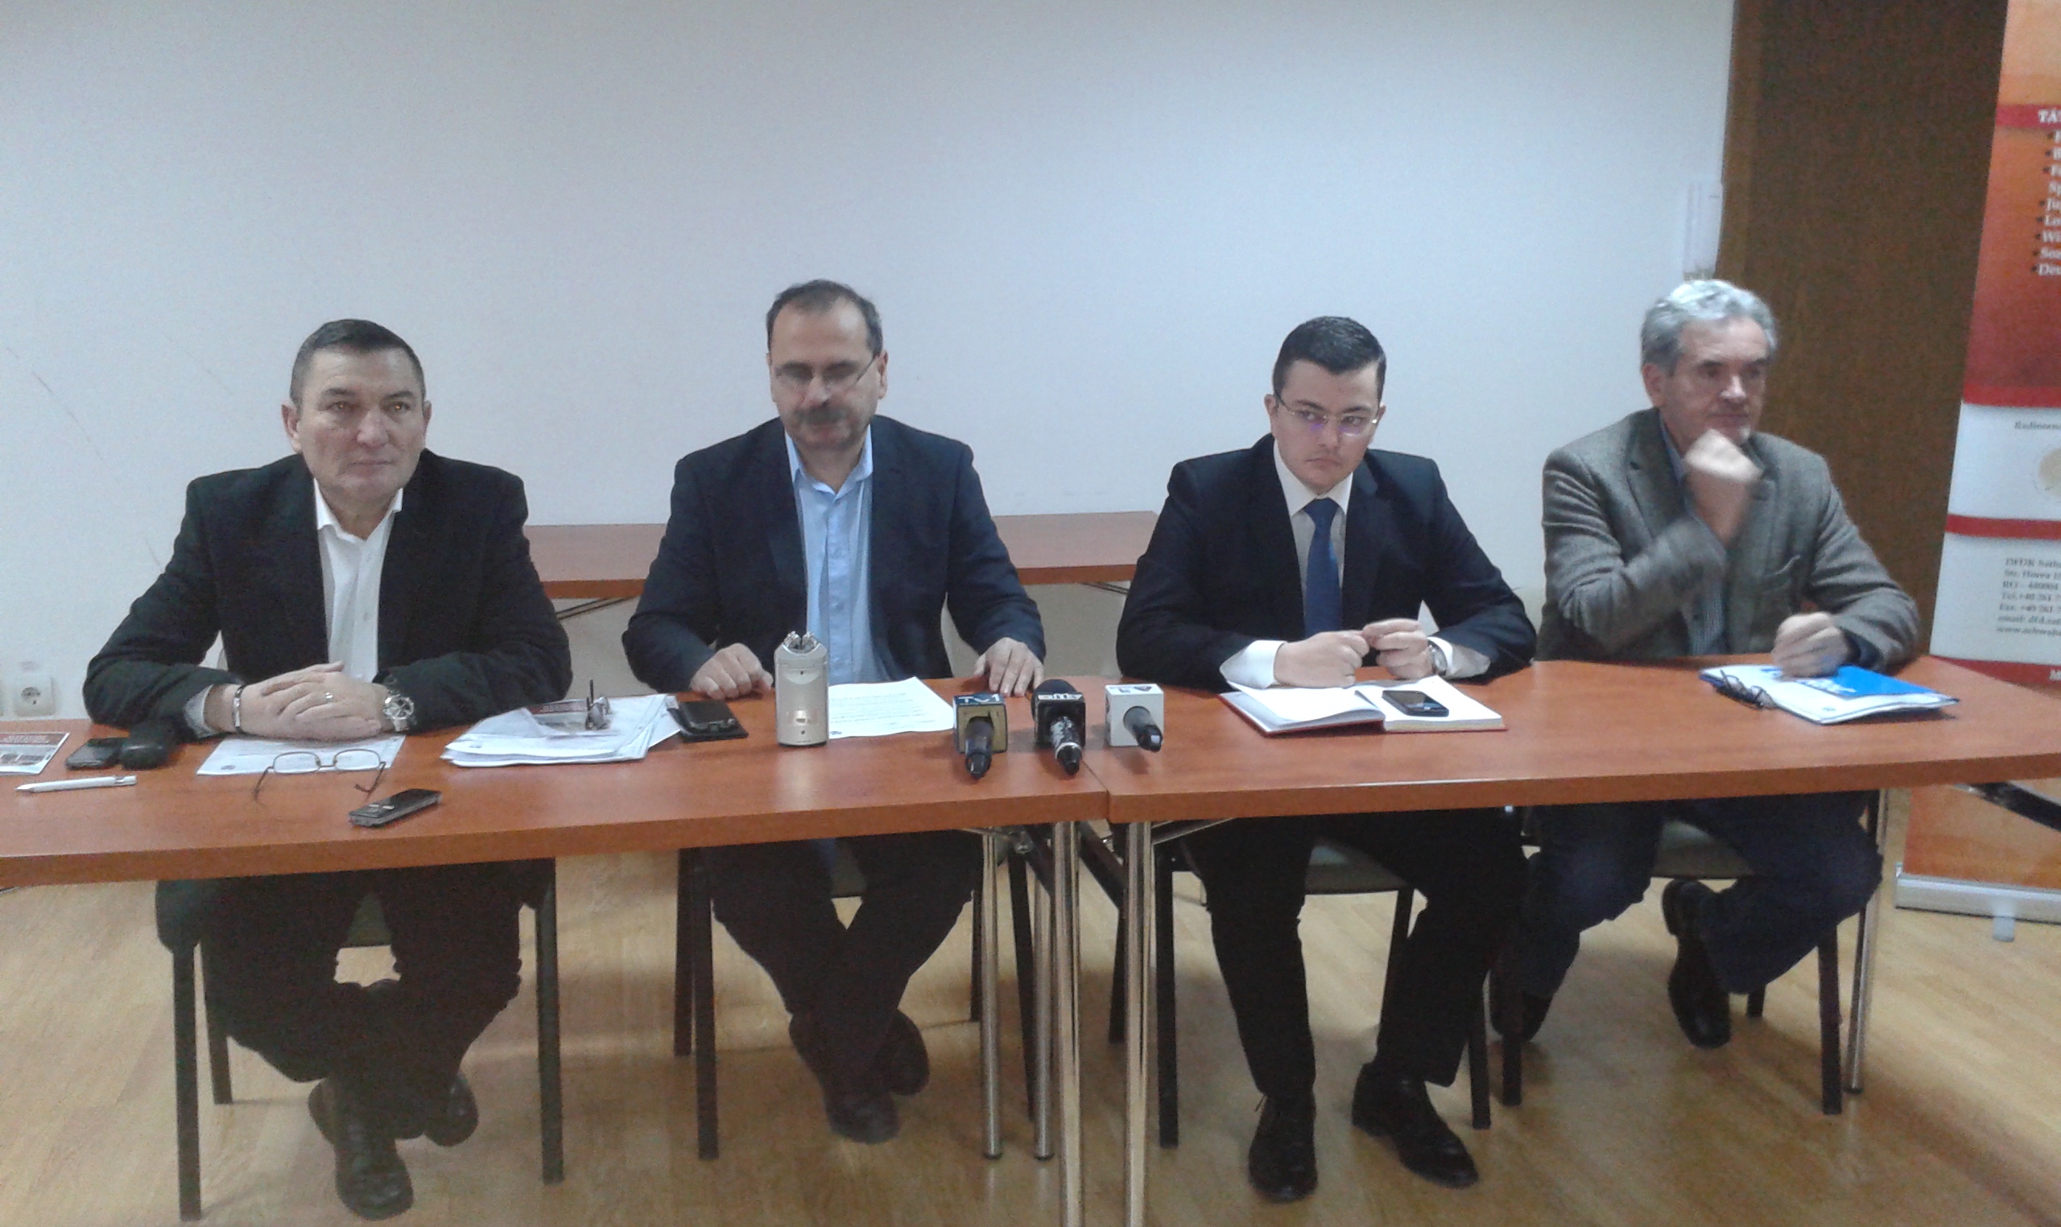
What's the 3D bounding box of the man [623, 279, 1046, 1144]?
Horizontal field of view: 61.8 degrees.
[{"bbox_3d":[-0.294,0.160,2.674,0.620,1.310,0.630,-2,12,-9],"label":"man"}]

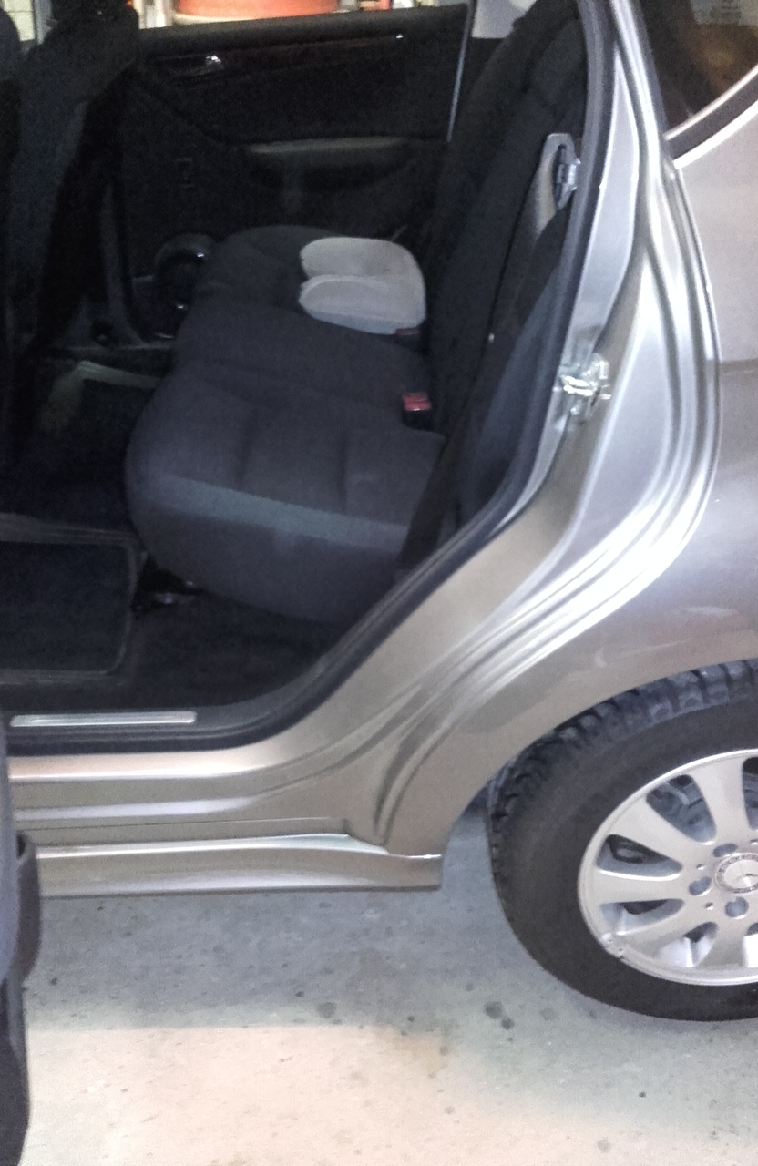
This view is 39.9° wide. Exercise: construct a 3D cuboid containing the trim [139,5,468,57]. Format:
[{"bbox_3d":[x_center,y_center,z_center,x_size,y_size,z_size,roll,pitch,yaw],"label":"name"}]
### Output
[{"bbox_3d":[-0.176,-1.162,2.202,0.730,0.062,0.070,-3,32,3],"label":"trim"}]

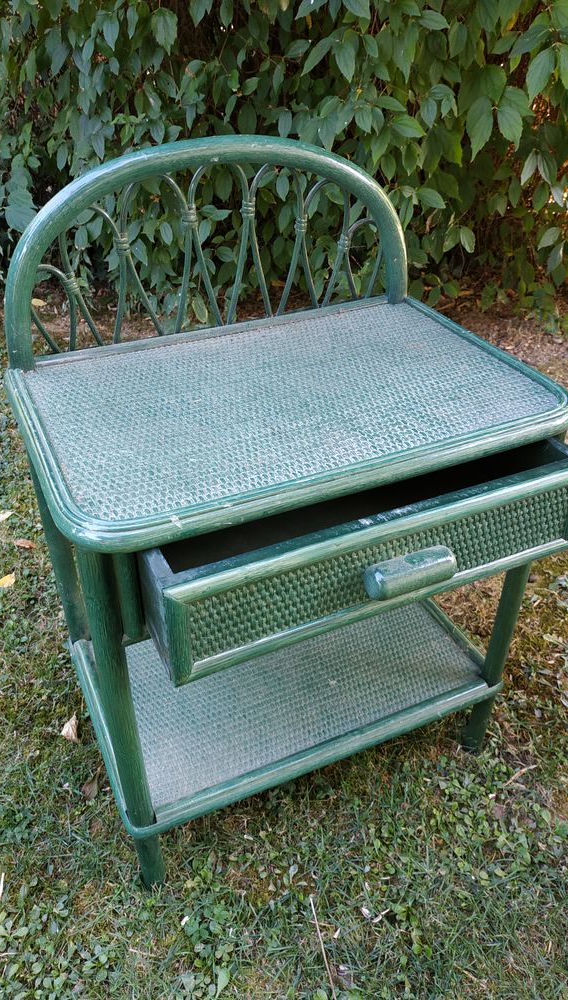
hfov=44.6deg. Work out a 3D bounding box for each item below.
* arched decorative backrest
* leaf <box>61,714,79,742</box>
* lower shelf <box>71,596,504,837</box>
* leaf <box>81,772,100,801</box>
[{"bbox_3d":[-0.065,-0.292,0.781,0.510,0.216,0.029,-15,39,-20],"label":"arched decorative backrest"},{"bbox_3d":[-0.318,0.339,1.036,0.030,0.015,0.046,-2,37,-4],"label":"leaf"},{"bbox_3d":[-0.004,0.234,0.989,0.519,0.025,0.331,-15,39,-20],"label":"lower shelf"},{"bbox_3d":[-0.267,0.394,0.963,0.025,0.014,0.043,5,37,6],"label":"leaf"}]

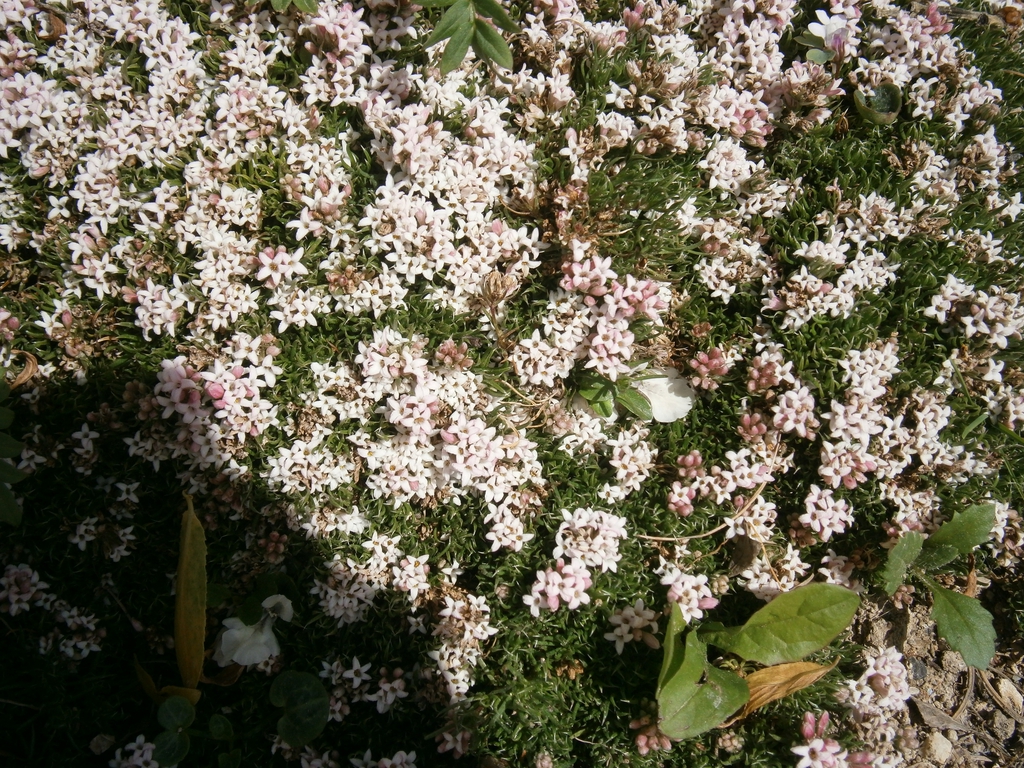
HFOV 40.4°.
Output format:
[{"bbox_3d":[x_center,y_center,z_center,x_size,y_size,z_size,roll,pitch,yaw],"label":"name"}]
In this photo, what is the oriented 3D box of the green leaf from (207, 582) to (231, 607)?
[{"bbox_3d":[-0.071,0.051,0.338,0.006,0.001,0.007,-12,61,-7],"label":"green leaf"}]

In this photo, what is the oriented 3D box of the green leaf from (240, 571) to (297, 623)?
[{"bbox_3d":[-0.061,0.054,0.349,0.014,0.005,0.013,-4,65,-2],"label":"green leaf"}]

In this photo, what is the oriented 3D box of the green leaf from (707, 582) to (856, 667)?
[{"bbox_3d":[0.066,0.056,0.337,0.040,0.009,0.015,-14,66,-6],"label":"green leaf"}]

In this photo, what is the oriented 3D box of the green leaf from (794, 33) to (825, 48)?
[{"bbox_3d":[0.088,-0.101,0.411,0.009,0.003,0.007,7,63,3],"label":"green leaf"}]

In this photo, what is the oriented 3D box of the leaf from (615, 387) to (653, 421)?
[{"bbox_3d":[0.032,0.005,0.366,0.012,0.003,0.005,41,71,17],"label":"leaf"}]

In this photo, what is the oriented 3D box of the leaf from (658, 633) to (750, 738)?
[{"bbox_3d":[0.043,0.072,0.331,0.020,0.010,0.026,3,65,1],"label":"leaf"}]

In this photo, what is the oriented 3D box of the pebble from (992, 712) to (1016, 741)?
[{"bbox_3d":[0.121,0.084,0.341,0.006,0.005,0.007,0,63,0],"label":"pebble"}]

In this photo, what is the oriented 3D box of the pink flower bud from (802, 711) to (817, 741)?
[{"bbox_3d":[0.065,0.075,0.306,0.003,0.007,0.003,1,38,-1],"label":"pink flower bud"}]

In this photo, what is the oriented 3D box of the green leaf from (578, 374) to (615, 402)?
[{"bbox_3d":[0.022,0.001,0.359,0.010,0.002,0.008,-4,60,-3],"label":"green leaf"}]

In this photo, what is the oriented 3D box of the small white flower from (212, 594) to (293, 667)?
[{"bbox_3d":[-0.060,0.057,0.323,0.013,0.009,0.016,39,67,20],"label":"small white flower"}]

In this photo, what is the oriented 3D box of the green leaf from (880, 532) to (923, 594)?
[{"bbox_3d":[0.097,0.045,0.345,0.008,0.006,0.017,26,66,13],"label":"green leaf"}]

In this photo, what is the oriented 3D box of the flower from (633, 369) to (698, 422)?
[{"bbox_3d":[0.040,0.003,0.366,0.017,0.006,0.015,23,67,10],"label":"flower"}]

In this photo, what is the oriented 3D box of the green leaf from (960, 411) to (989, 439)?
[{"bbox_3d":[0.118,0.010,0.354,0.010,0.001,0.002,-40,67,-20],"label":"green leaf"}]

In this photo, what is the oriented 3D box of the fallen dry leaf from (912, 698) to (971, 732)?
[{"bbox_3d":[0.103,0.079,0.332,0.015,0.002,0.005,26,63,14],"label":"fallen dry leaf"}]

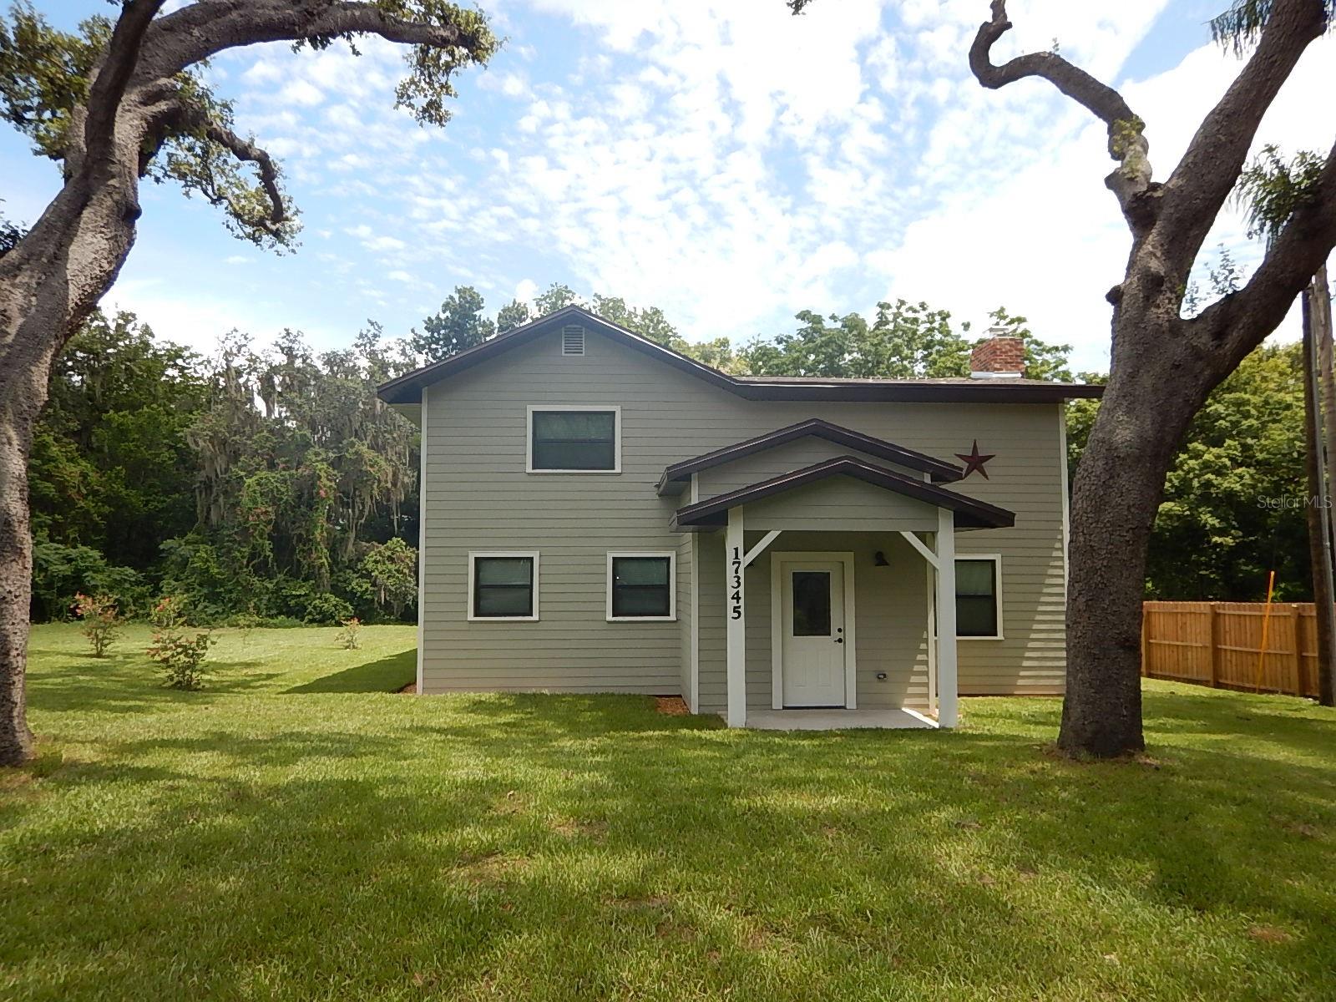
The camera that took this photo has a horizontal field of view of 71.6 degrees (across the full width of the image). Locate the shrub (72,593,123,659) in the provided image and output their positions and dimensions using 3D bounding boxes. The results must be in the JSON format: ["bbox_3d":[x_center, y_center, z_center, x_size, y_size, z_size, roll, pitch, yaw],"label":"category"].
[{"bbox_3d":[-13.757,2.978,22.300,1.206,1.558,1.170,0,-4,-3],"label":"shrub"}]

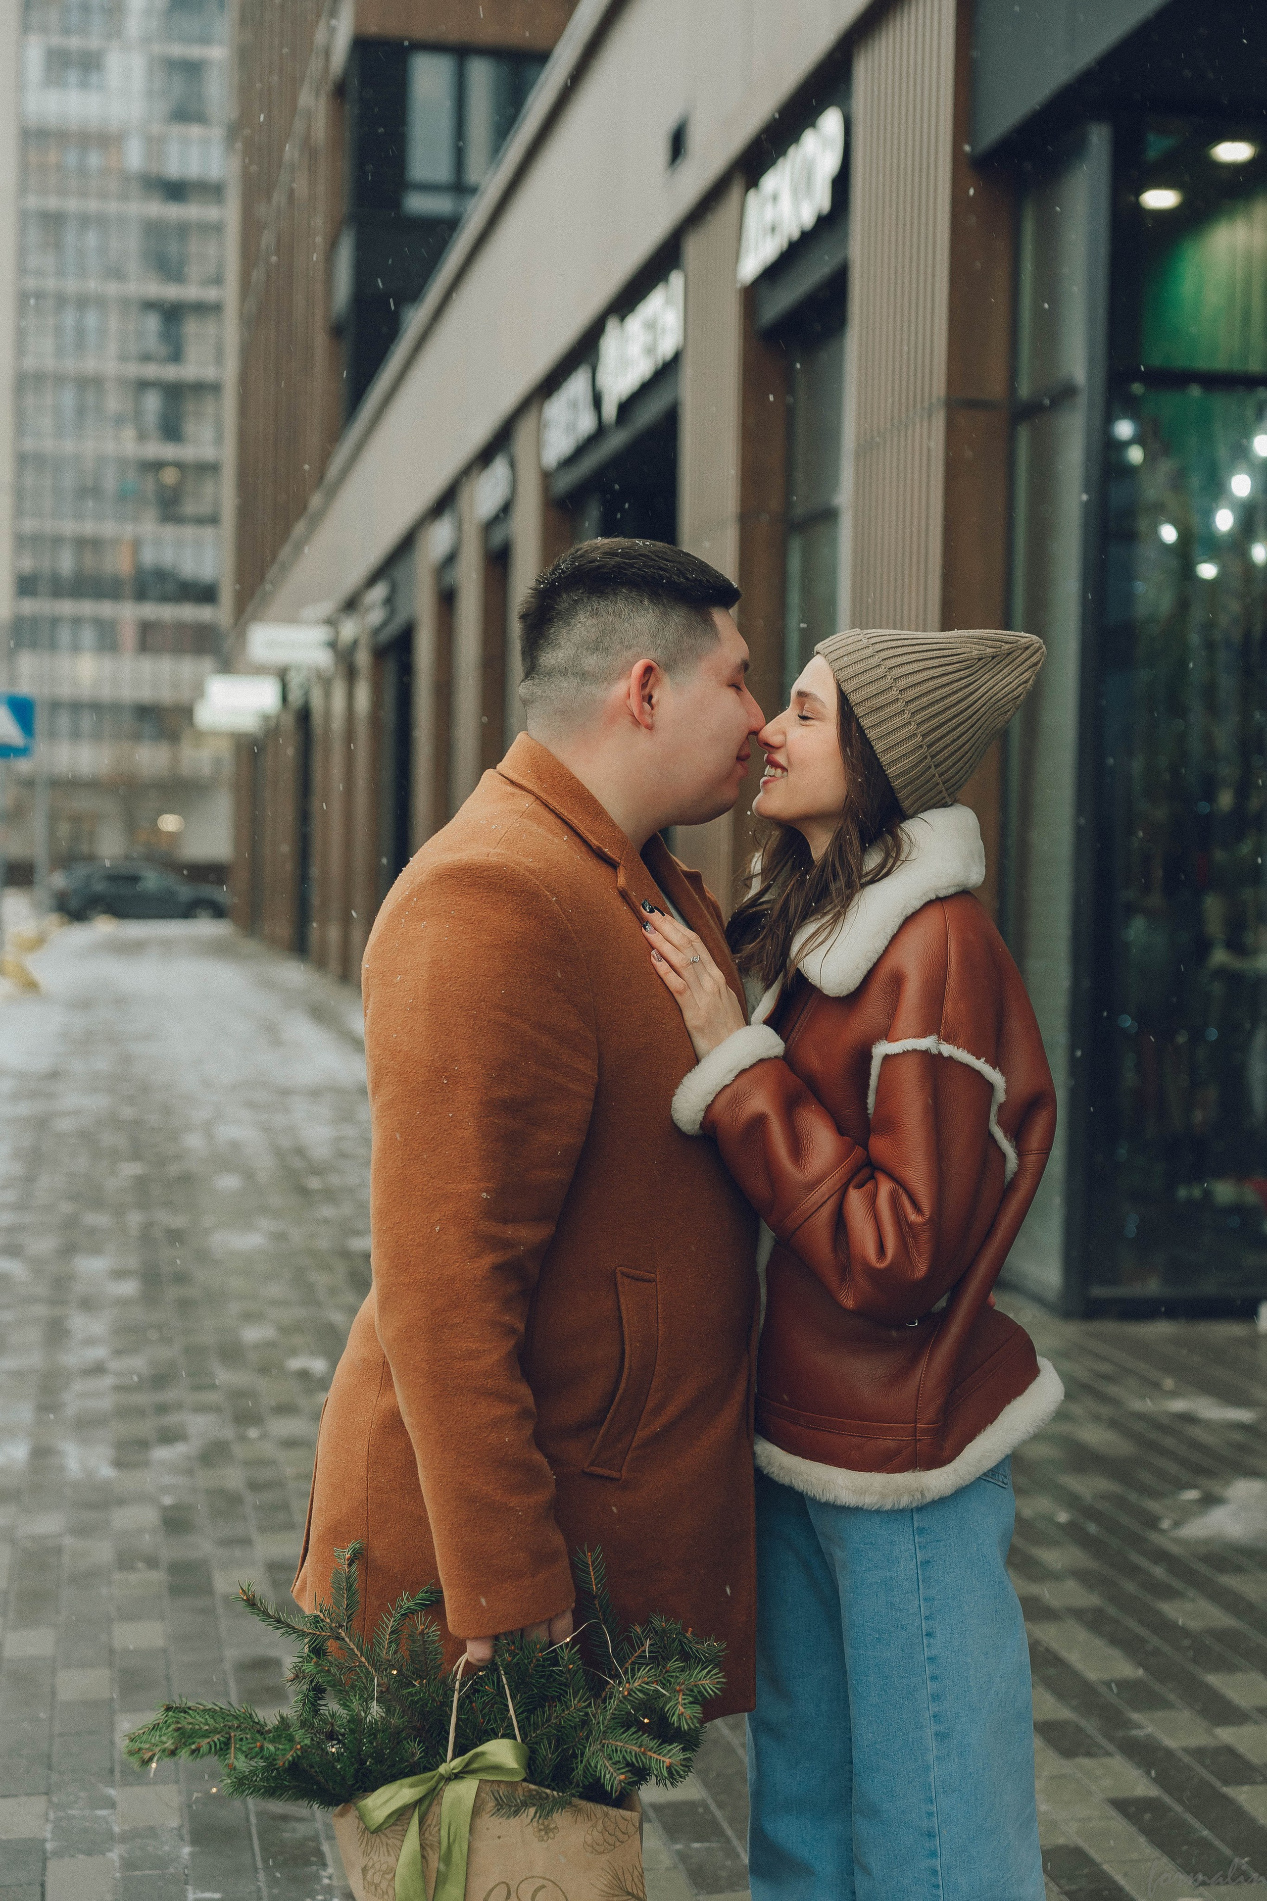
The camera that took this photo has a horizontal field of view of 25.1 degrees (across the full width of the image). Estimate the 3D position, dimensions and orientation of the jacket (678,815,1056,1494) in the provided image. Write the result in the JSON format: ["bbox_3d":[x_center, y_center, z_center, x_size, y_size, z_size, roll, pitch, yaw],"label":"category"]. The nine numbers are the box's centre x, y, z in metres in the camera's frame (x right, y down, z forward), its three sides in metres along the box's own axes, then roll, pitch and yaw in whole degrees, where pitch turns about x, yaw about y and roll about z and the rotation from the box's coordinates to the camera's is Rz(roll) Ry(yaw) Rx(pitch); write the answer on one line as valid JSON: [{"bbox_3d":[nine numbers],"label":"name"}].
[{"bbox_3d":[0.219,0.192,2.680,0.360,0.630,0.490,1,2,-7],"label":"jacket"}]

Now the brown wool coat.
[{"bbox_3d":[-0.096,0.249,2.680,0.420,0.880,0.560,1,2,3],"label":"brown wool coat"}]

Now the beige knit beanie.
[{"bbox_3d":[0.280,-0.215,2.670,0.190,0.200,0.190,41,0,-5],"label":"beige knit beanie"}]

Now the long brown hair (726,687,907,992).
[{"bbox_3d":[0.178,-0.108,2.670,0.185,0.300,0.200,1,2,-7],"label":"long brown hair"}]

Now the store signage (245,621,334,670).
[{"bbox_3d":[-4.207,-3.725,34.800,1.000,0.520,0.150,1,2,-10],"label":"store signage"}]

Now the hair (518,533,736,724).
[{"bbox_3d":[-0.003,-0.299,2.660,0.207,0.172,0.170,1,2,-3],"label":"hair"}]

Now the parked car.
[{"bbox_3d":[-12.630,-1.540,73.900,4.600,1.480,1.820,1,2,-10],"label":"parked car"}]

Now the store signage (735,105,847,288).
[{"bbox_3d":[0.621,-3.041,11.570,0.080,0.380,1.820,1,2,-10],"label":"store signage"}]

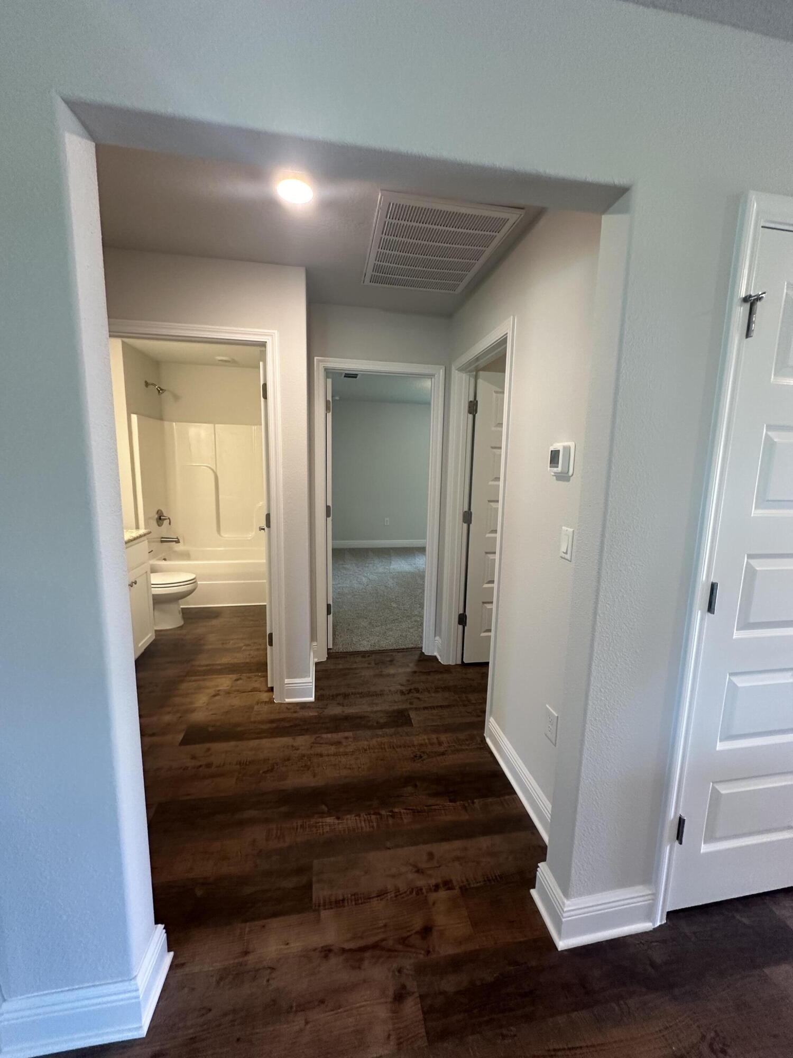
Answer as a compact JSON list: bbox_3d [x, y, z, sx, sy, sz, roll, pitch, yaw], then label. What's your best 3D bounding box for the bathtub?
[{"bbox_3d":[-1.737,0.485,4.604,1.520,0.455,0.760,0,9,-9],"label":"bathtub"}]

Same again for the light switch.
[{"bbox_3d":[0.607,0.053,1.527,0.012,0.114,0.073,0,9,-9],"label":"light switch"}]

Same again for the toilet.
[{"bbox_3d":[-2.120,0.463,3.711,0.750,0.750,0.410,0,9,-9],"label":"toilet"}]

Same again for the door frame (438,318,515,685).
[{"bbox_3d":[0.495,0.000,2.554,0.135,2.110,0.890,0,9,-9],"label":"door frame"}]

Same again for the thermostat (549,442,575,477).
[{"bbox_3d":[0.590,-0.250,1.547,0.035,0.118,0.145,0,9,-9],"label":"thermostat"}]

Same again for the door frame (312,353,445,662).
[{"bbox_3d":[-0.131,-0.095,3.103,0.882,2.110,0.135,0,9,-9],"label":"door frame"}]

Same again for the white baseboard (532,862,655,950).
[{"bbox_3d":[0.636,1.174,1.383,0.328,0.142,0.181,0,9,-9],"label":"white baseboard"}]

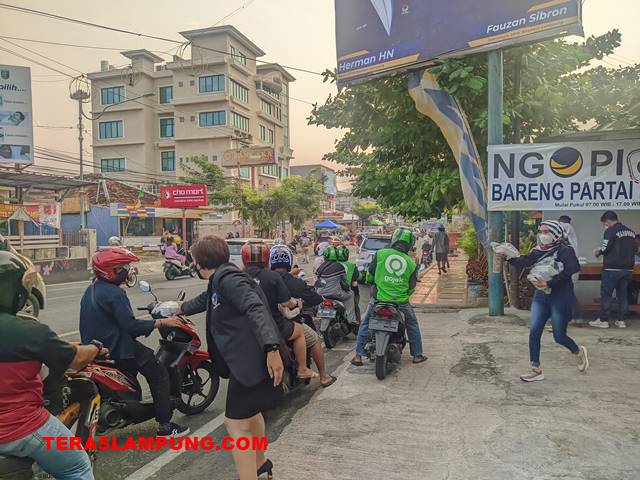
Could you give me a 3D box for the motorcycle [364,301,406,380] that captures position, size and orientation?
[{"bbox_3d":[0.795,0.837,5.273,0.690,1.080,1.880,0,1,19],"label":"motorcycle"}]

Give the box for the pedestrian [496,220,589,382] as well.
[{"bbox_3d":[2.262,0.577,4.800,0.800,1.570,0.550,-2,2,-32],"label":"pedestrian"}]

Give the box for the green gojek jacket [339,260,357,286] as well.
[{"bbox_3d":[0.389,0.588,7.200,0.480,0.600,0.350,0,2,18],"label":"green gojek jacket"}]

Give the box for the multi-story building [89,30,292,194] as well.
[{"bbox_3d":[-13.509,-9.911,55.875,16.000,21.000,18.000,0,2,17],"label":"multi-story building"}]

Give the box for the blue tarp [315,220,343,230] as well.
[{"bbox_3d":[0.874,-1.508,49.986,2.800,1.050,2.800,-1,1,0],"label":"blue tarp"}]

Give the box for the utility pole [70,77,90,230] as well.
[{"bbox_3d":[-9.213,-2.398,18.453,0.600,7.600,0.500,0,1,20],"label":"utility pole"}]

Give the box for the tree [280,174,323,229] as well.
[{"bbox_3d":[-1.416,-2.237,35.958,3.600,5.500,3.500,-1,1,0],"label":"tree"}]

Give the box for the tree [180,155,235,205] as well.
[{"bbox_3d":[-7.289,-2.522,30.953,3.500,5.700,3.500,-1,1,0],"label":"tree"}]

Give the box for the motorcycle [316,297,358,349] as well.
[{"bbox_3d":[0.365,0.924,6.993,0.680,1.070,1.870,0,1,23],"label":"motorcycle"}]

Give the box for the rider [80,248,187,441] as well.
[{"bbox_3d":[-1.467,0.781,3.781,0.640,1.470,0.880,0,1,44],"label":"rider"}]

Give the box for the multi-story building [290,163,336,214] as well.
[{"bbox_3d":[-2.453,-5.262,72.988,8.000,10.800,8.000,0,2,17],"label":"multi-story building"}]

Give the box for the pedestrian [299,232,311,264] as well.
[{"bbox_3d":[-0.733,0.378,23.500,0.500,1.600,0.400,-1,2,5],"label":"pedestrian"}]

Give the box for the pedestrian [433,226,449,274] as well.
[{"bbox_3d":[4.053,0.356,16.190,0.520,1.670,0.400,0,1,16],"label":"pedestrian"}]

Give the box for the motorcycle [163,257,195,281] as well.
[{"bbox_3d":[-4.470,0.732,15.700,0.680,1.080,1.850,0,2,18],"label":"motorcycle"}]

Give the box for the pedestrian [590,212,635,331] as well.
[{"bbox_3d":[4.245,0.431,7.000,0.520,1.660,0.500,-2,2,-24],"label":"pedestrian"}]

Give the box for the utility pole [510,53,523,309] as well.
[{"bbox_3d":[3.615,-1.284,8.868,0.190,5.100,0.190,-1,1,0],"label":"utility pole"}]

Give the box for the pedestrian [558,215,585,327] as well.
[{"bbox_3d":[3.849,0.473,7.390,0.500,1.640,0.420,-1,1,-12],"label":"pedestrian"}]

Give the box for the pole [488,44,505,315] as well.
[{"bbox_3d":[2.754,-0.909,7.500,0.220,4.200,0.220,-1,2,0],"label":"pole"}]

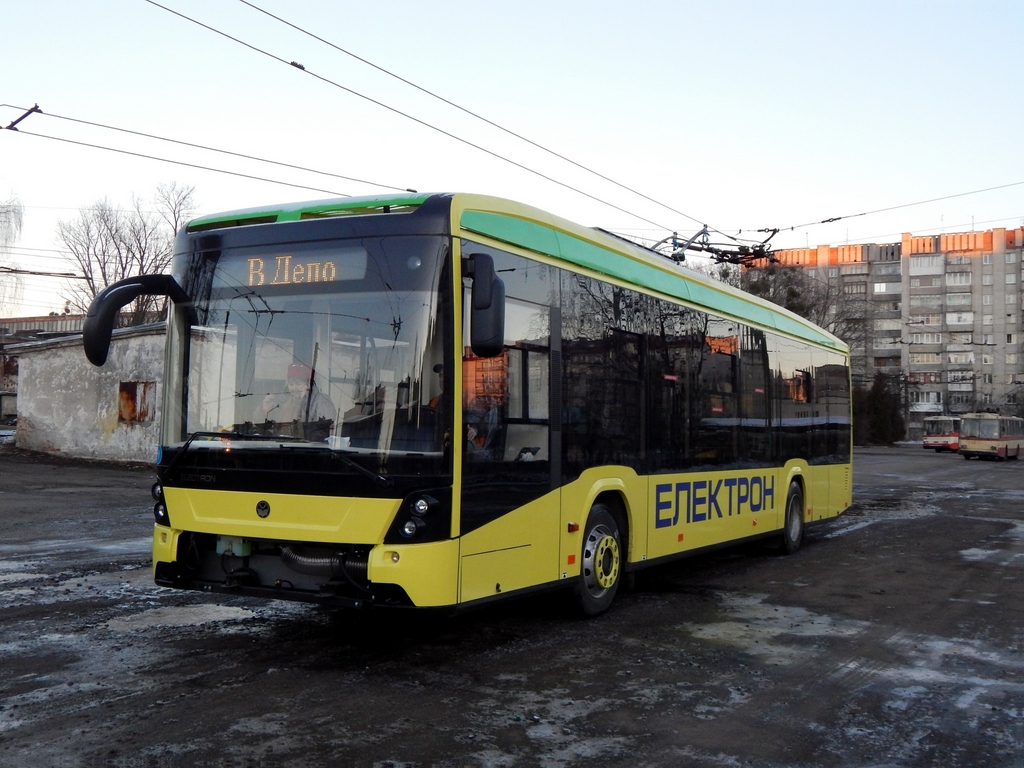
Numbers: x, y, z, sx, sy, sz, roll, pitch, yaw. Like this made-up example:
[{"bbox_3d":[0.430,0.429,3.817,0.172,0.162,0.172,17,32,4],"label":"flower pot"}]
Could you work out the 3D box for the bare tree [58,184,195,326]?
[{"bbox_3d":[-17.000,-2.900,50.000,6.500,11.900,6.000,1,-2,0],"label":"bare tree"}]

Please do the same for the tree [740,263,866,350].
[{"bbox_3d":[23.900,-2.400,92.000,10.400,15.000,9.500,1,-2,0],"label":"tree"}]

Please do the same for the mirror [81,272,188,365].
[{"bbox_3d":[-2.895,-0.475,8.700,0.550,0.680,0.480,0,-3,30],"label":"mirror"}]

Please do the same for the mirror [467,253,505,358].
[{"bbox_3d":[-0.178,-0.527,7.550,0.240,0.710,0.160,0,-3,19],"label":"mirror"}]

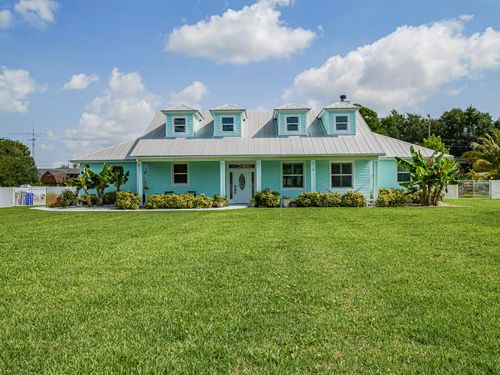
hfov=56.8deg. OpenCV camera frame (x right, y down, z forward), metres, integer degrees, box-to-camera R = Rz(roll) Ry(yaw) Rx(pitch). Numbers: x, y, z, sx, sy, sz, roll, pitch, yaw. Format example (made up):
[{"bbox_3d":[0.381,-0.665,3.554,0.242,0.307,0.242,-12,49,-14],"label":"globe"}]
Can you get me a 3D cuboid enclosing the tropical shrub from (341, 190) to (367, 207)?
[{"bbox_3d":[5.597,0.620,24.900,1.390,0.920,1.300,0,0,1],"label":"tropical shrub"}]

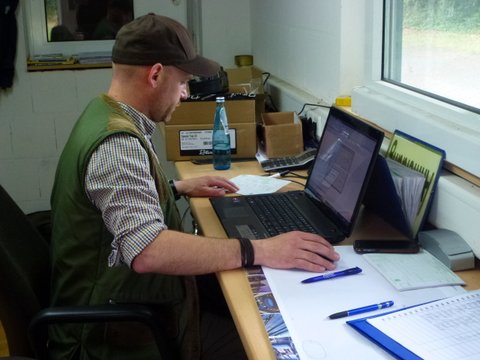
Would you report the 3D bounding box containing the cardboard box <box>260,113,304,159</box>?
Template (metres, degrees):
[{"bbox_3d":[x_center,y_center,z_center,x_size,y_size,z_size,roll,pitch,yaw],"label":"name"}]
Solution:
[{"bbox_3d":[0.147,-0.158,2.550,0.122,0.116,0.200,-1,16,-2],"label":"cardboard box"}]

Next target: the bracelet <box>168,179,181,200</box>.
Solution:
[{"bbox_3d":[-0.182,0.028,2.022,0.032,0.050,0.056,-22,9,11],"label":"bracelet"}]

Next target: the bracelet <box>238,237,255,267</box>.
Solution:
[{"bbox_3d":[0.014,0.153,1.526,0.026,0.055,0.062,2,14,-18],"label":"bracelet"}]

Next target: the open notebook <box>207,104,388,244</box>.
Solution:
[{"bbox_3d":[0.123,-0.013,1.759,0.348,0.261,0.370,-3,16,-10],"label":"open notebook"}]

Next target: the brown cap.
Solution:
[{"bbox_3d":[-0.190,-0.344,1.840,0.264,0.140,0.175,4,14,-16],"label":"brown cap"}]

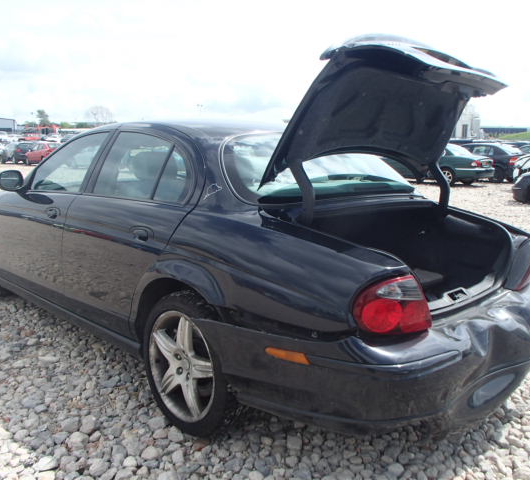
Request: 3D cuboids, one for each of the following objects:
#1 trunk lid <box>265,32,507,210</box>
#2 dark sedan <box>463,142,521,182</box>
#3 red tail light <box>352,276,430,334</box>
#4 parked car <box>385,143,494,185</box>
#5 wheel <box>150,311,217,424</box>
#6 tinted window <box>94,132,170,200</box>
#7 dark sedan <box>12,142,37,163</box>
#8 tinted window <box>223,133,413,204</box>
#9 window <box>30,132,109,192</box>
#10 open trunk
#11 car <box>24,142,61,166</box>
[{"bbox_3d":[0.595,-0.493,2.322,1.250,0.710,0.260,-9,47,-44],"label":"trunk lid"},{"bbox_3d":[8.350,-3.165,20.900,4.400,1.420,1.750,10,14,43],"label":"dark sedan"},{"bbox_3d":[0.425,0.219,1.728,0.350,0.230,0.160,-6,12,-34],"label":"red tail light"},{"bbox_3d":[5.719,-2.757,18.779,4.670,1.390,1.790,9,14,41],"label":"parked car"},{"bbox_3d":[-0.303,0.535,2.292,0.200,0.480,0.480,-9,14,-43],"label":"wheel"},{"bbox_3d":[-0.687,-0.390,2.687,0.620,0.360,0.060,10,-11,45],"label":"tinted window"},{"bbox_3d":[-17.896,-6.295,37.659,1.740,1.450,4.250,-8,13,-40],"label":"dark sedan"},{"bbox_3d":[0.256,-0.419,2.699,1.260,0.140,0.560,-9,46,-43],"label":"tinted window"},{"bbox_3d":[-1.238,-0.478,3.201,0.790,0.400,0.060,10,-10,45],"label":"window"},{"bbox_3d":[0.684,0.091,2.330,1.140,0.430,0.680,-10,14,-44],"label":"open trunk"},{"bbox_3d":[-13.673,-5.450,33.000,1.680,1.400,4.150,-9,14,-42],"label":"car"}]

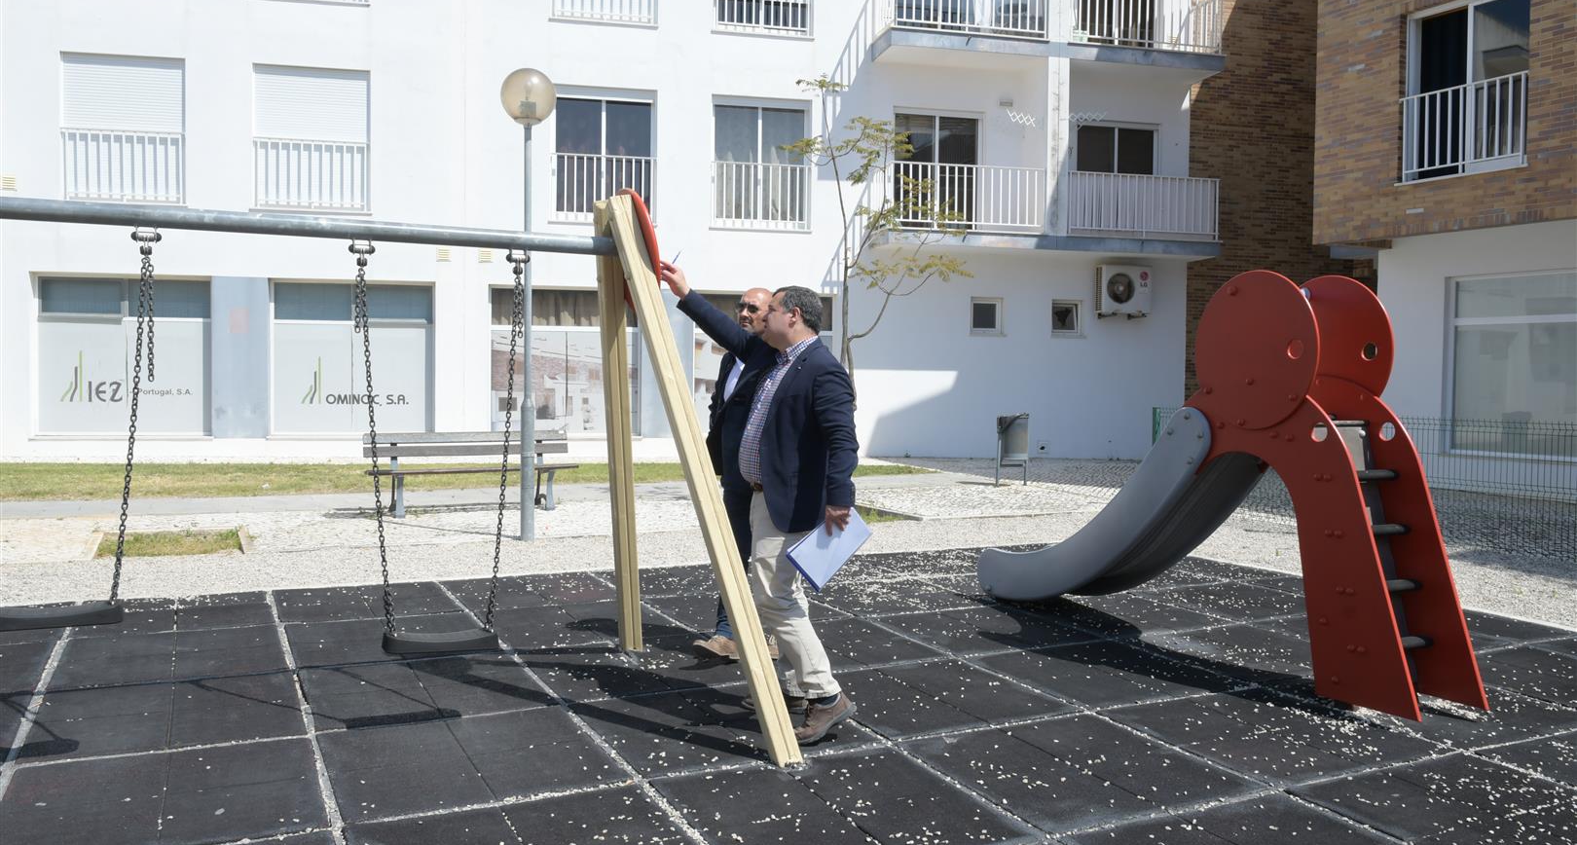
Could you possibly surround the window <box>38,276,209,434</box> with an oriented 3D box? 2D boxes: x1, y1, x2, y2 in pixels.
[{"bbox_3d":[-8.893,-0.881,15.888,2.083,2.072,0.120,0,1,-13],"label":"window"}]

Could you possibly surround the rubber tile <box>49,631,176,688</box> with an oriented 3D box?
[{"bbox_3d":[-3.172,1.155,5.593,0.495,0.040,0.983,-1,4,-26],"label":"rubber tile"}]

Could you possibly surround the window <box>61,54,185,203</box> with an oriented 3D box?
[{"bbox_3d":[-9.003,-3.961,16.083,1.518,1.987,0.190,0,3,-13],"label":"window"}]

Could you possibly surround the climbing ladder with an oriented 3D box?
[{"bbox_3d":[2.515,0.266,5.513,0.500,1.950,1.350,0,2,-26],"label":"climbing ladder"}]

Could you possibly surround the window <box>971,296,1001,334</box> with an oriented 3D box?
[{"bbox_3d":[3.084,-1.658,18.445,0.533,0.585,0.120,0,2,-13],"label":"window"}]

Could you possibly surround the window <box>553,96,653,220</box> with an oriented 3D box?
[{"bbox_3d":[-2.674,-3.810,17.082,1.436,1.716,0.150,0,2,-13],"label":"window"}]

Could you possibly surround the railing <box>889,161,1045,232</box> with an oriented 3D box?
[{"bbox_3d":[2.608,-3.376,18.201,2.477,0.996,0.950,0,3,-13],"label":"railing"}]

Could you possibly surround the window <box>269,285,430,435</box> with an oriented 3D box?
[{"bbox_3d":[-6.061,-0.897,16.388,2.083,2.099,0.150,0,2,-13],"label":"window"}]

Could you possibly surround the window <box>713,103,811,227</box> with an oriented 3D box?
[{"bbox_3d":[-0.424,-3.874,18.049,1.495,1.885,0.190,0,3,-13],"label":"window"}]

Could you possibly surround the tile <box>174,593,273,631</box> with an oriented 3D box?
[{"bbox_3d":[-3.245,1.099,6.791,0.500,0.042,1.000,-1,3,-26],"label":"tile"}]

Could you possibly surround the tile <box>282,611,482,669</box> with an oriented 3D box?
[{"bbox_3d":[-2.051,1.143,6.146,0.990,0.040,0.983,-1,4,-26],"label":"tile"}]

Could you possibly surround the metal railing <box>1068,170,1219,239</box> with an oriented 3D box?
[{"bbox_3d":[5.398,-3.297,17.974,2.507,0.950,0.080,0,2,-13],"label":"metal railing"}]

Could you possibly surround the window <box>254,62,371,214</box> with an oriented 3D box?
[{"bbox_3d":[-6.535,-3.885,16.189,1.489,1.920,0.180,0,2,-13],"label":"window"}]

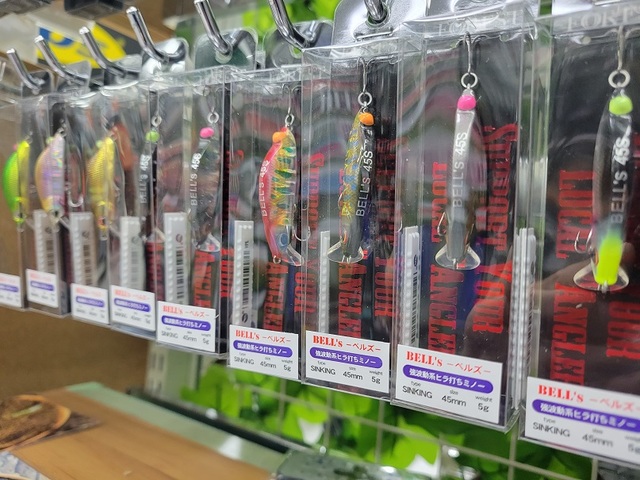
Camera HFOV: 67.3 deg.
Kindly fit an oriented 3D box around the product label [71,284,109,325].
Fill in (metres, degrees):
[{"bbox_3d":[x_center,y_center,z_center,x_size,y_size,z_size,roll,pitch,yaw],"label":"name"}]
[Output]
[{"bbox_3d":[-0.106,0.029,0.221,0.028,0.015,0.001,3,5,31],"label":"product label"}]

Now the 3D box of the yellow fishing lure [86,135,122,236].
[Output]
[{"bbox_3d":[-0.102,-0.026,0.226,0.008,0.044,0.013,3,5,31],"label":"yellow fishing lure"}]

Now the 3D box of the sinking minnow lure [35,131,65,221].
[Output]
[{"bbox_3d":[-0.133,-0.031,0.236,0.008,0.044,0.013,4,7,33],"label":"sinking minnow lure"}]

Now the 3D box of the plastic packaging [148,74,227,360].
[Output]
[{"bbox_3d":[-0.045,-0.010,0.187,0.030,0.104,0.019,3,4,25],"label":"plastic packaging"}]

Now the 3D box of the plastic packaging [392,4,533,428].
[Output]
[{"bbox_3d":[0.039,-0.005,0.132,0.030,0.104,0.019,3,5,31],"label":"plastic packaging"}]

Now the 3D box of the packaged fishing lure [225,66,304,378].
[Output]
[{"bbox_3d":[-0.015,-0.005,0.174,0.030,0.104,0.019,3,5,25],"label":"packaged fishing lure"}]

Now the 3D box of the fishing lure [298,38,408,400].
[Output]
[{"bbox_3d":[0.012,-0.006,0.153,0.030,0.104,0.019,3,6,25],"label":"fishing lure"}]

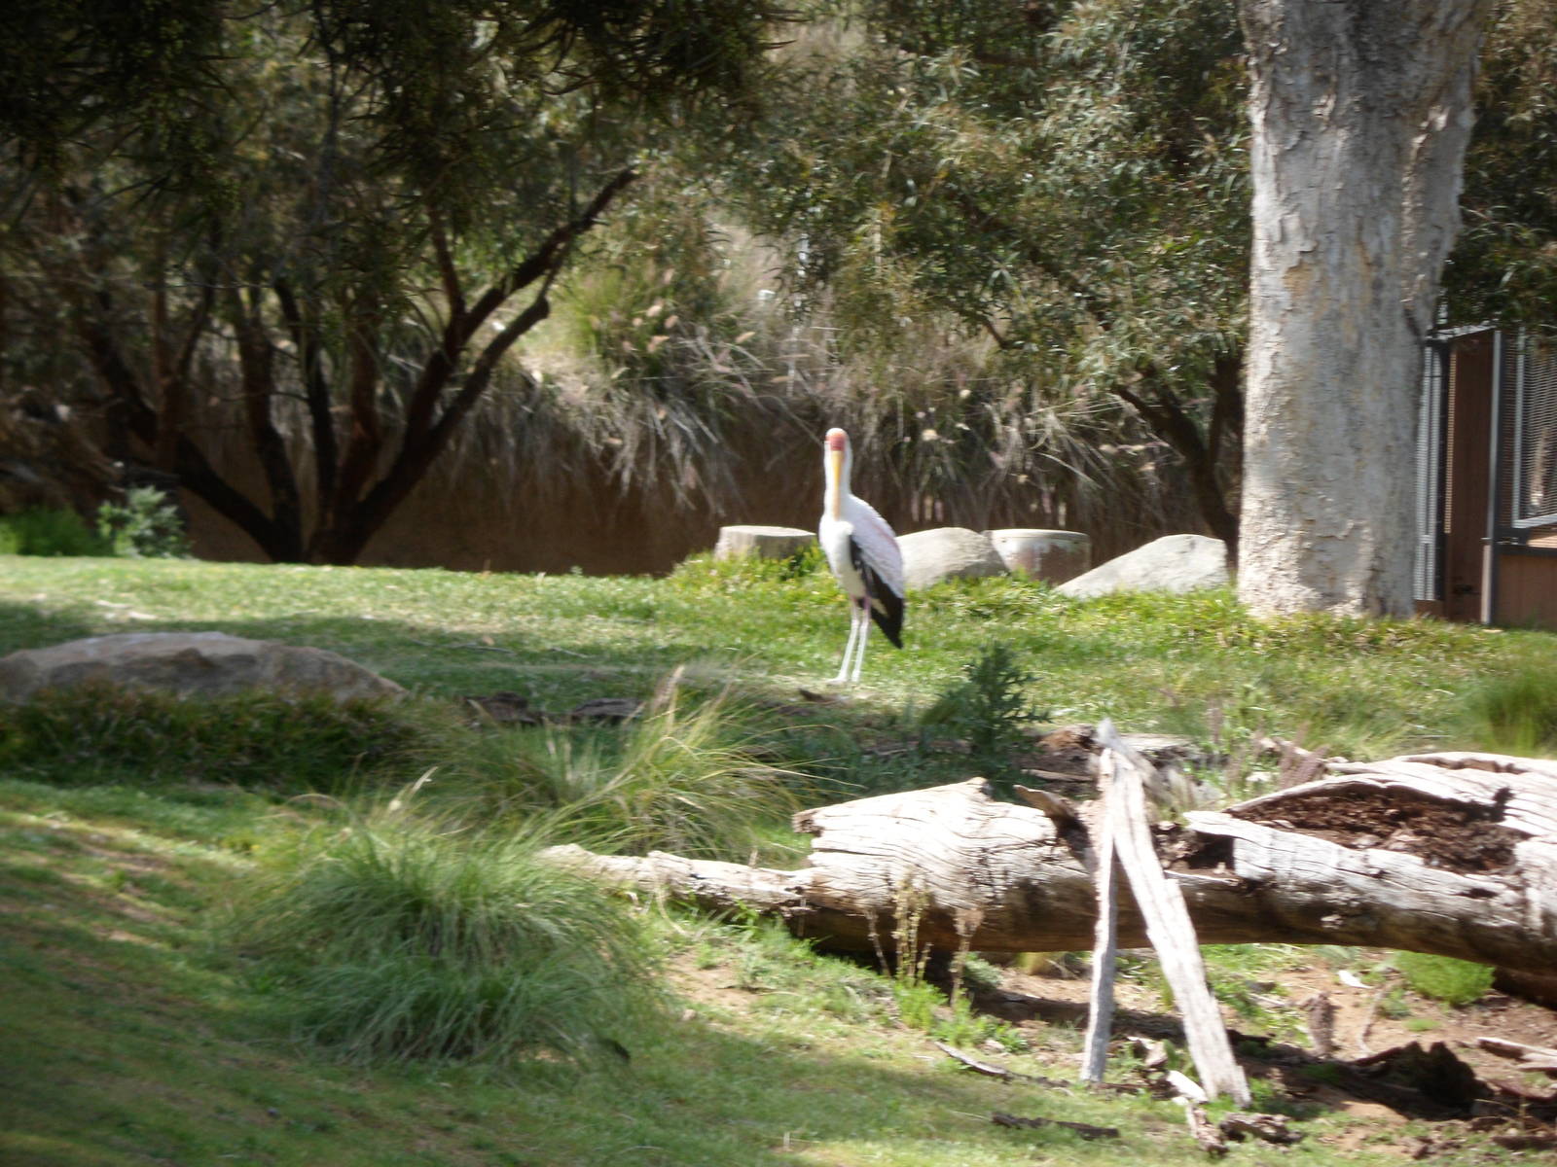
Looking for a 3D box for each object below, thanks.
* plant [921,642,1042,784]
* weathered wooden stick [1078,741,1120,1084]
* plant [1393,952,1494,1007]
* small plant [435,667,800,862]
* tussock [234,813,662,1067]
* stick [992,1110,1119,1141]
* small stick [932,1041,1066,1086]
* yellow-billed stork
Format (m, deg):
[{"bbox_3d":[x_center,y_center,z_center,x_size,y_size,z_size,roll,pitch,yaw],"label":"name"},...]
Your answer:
[{"bbox_3d":[0.726,0.454,43.000,0.430,0.480,0.420,2,3,0],"label":"plant"},{"bbox_3d":[0.936,0.965,35.200,0.100,1.023,0.090,3,-23,0],"label":"weathered wooden stick"},{"bbox_3d":[2.042,1.197,37.300,0.330,0.220,0.300,2,3,0],"label":"plant"},{"bbox_3d":[-0.507,0.611,40.000,1.200,0.600,0.950,2,3,0],"label":"small plant"},{"bbox_3d":[-0.977,1.045,35.800,1.250,0.720,1.050,2,3,0],"label":"tussock"},{"bbox_3d":[0.776,1.519,34.000,0.407,0.045,0.060,6,4,29],"label":"stick"},{"bbox_3d":[0.640,1.390,35.150,0.494,0.045,0.060,15,10,37],"label":"small stick"},{"bbox_3d":[0.314,-0.103,45.800,0.260,0.960,0.450,4,3,25],"label":"yellow-billed stork"}]

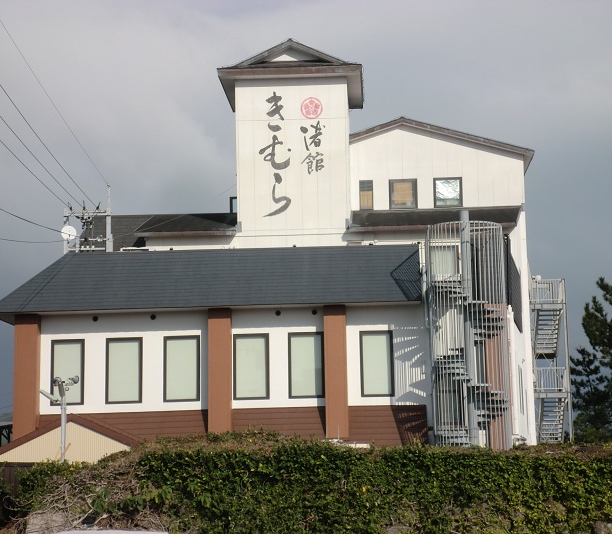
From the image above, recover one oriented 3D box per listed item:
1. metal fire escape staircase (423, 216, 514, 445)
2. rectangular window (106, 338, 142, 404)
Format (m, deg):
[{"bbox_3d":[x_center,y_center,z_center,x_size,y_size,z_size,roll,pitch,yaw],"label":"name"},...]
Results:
[{"bbox_3d":[5.425,2.176,50.323,2.650,8.027,2.650,-2,-10,2],"label":"metal fire escape staircase"},{"bbox_3d":[-6.392,3.646,52.808,1.313,2.338,0.140,-2,-10,2],"label":"rectangular window"}]

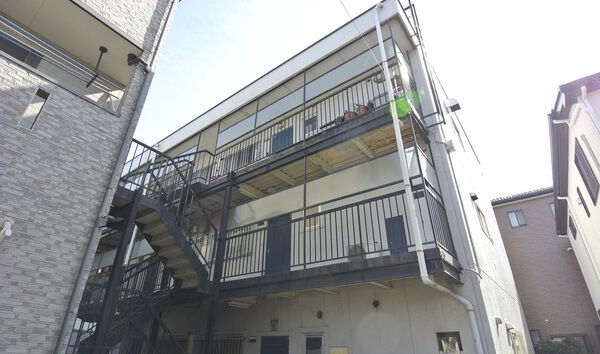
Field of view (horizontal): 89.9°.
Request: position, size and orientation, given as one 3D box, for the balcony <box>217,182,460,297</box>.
[{"bbox_3d":[0.449,1.654,6.184,4.830,1.389,1.270,-20,-35,32],"label":"balcony"}]

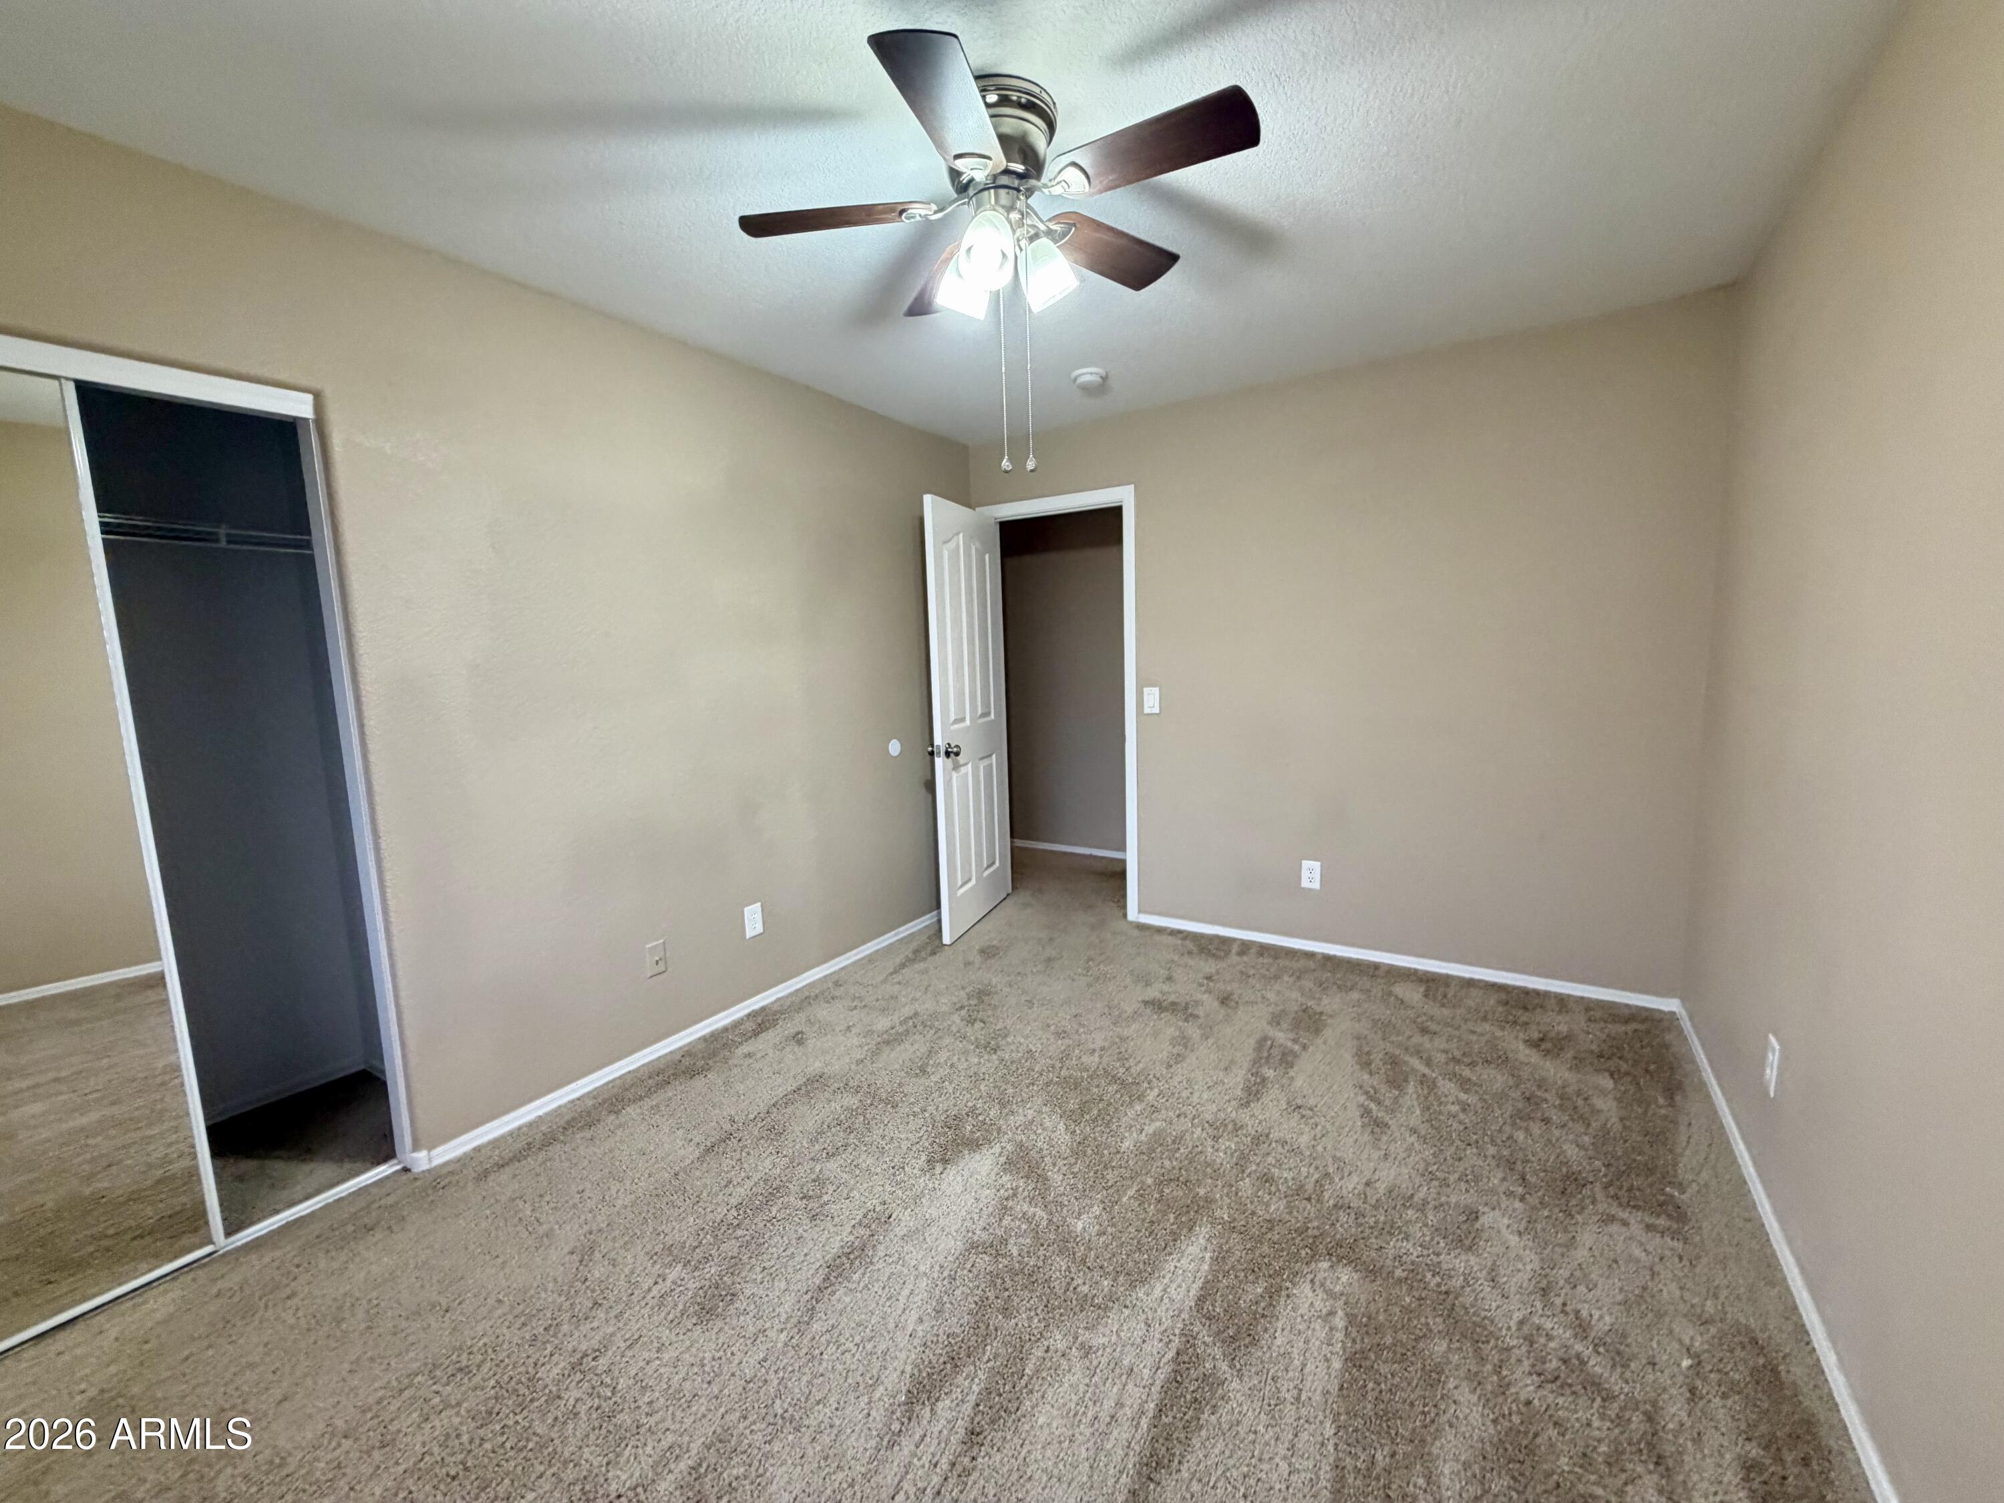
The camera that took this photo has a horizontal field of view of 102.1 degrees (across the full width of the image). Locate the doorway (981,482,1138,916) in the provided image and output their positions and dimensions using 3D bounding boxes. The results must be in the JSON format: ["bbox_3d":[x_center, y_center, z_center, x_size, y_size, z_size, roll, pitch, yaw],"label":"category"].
[{"bbox_3d":[0.271,-0.208,4.105,0.885,2.092,0.022,3,8,33],"label":"doorway"}]

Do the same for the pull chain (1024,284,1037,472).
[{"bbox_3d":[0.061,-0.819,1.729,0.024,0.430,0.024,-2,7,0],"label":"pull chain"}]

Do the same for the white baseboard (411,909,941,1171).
[{"bbox_3d":[-0.839,0.951,3.333,0.015,0.050,2.780,3,8,33],"label":"white baseboard"}]

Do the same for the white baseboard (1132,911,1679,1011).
[{"bbox_3d":[1.549,0.863,3.435,2.073,0.050,0.015,3,8,33],"label":"white baseboard"}]

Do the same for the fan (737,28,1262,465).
[{"bbox_3d":[0.028,-0.959,1.711,1.030,0.700,1.030,3,8,33],"label":"fan"}]

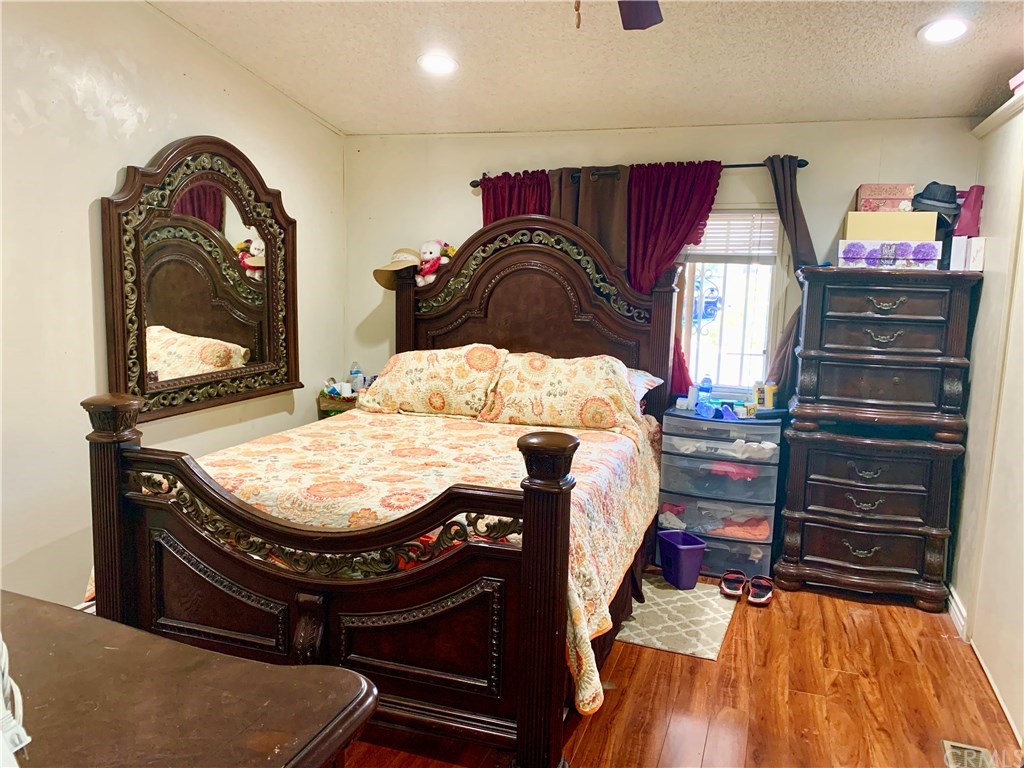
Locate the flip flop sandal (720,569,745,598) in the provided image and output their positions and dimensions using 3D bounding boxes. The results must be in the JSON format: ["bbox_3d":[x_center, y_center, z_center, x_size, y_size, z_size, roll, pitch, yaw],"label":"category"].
[{"bbox_3d":[1.076,0.944,3.709,0.107,0.075,0.260,4,9,19],"label":"flip flop sandal"}]

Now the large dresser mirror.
[{"bbox_3d":[-1.468,-0.545,3.829,0.075,1.320,1.300,4,9,19],"label":"large dresser mirror"}]

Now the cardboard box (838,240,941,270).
[{"bbox_3d":[1.717,-0.586,3.549,0.410,0.128,0.300,4,9,19],"label":"cardboard box"}]

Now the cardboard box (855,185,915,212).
[{"bbox_3d":[1.771,-0.869,3.667,0.220,0.135,0.260,4,9,20],"label":"cardboard box"}]

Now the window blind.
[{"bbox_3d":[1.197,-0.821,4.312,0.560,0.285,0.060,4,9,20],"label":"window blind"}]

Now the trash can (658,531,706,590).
[{"bbox_3d":[0.815,0.854,3.719,0.146,0.230,0.212,-1,9,-18],"label":"trash can"}]

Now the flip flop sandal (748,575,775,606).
[{"bbox_3d":[1.188,0.957,3.653,0.108,0.085,0.270,4,9,20],"label":"flip flop sandal"}]

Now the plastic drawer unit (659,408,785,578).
[{"bbox_3d":[1.070,0.537,3.971,0.565,0.815,0.390,4,9,20],"label":"plastic drawer unit"}]

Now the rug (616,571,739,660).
[{"bbox_3d":[0.715,1.006,3.432,0.510,0.010,0.758,5,9,22],"label":"rug"}]

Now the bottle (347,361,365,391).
[{"bbox_3d":[-0.983,-0.042,4.850,0.067,0.200,0.067,4,9,20],"label":"bottle"}]

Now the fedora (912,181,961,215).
[{"bbox_3d":[1.955,-0.848,3.539,0.205,0.130,0.235,9,11,42],"label":"fedora"}]

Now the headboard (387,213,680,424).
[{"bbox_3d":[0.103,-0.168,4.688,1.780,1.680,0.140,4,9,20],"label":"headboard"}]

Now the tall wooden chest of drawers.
[{"bbox_3d":[1.687,0.235,3.656,0.740,1.520,0.460,4,9,19],"label":"tall wooden chest of drawers"}]

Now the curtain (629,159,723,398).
[{"bbox_3d":[0.895,-0.570,4.392,0.510,1.360,0.110,4,9,20],"label":"curtain"}]

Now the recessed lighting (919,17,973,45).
[{"bbox_3d":[1.708,-1.391,3.030,0.190,0.030,0.190,4,-2,19],"label":"recessed lighting"}]

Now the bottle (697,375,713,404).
[{"bbox_3d":[1.020,0.035,4.048,0.064,0.175,0.064,4,9,20],"label":"bottle"}]

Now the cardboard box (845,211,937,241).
[{"bbox_3d":[1.762,-0.727,3.610,0.365,0.130,0.290,4,9,20],"label":"cardboard box"}]

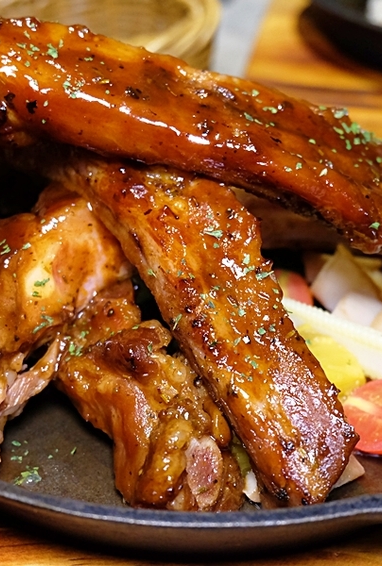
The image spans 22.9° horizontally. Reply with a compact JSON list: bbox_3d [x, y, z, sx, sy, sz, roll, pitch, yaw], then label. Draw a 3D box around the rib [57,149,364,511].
[{"bbox_3d":[0.005,0.000,0.295,0.037,0.026,0.140,-22,51,-12],"label":"rib"}]

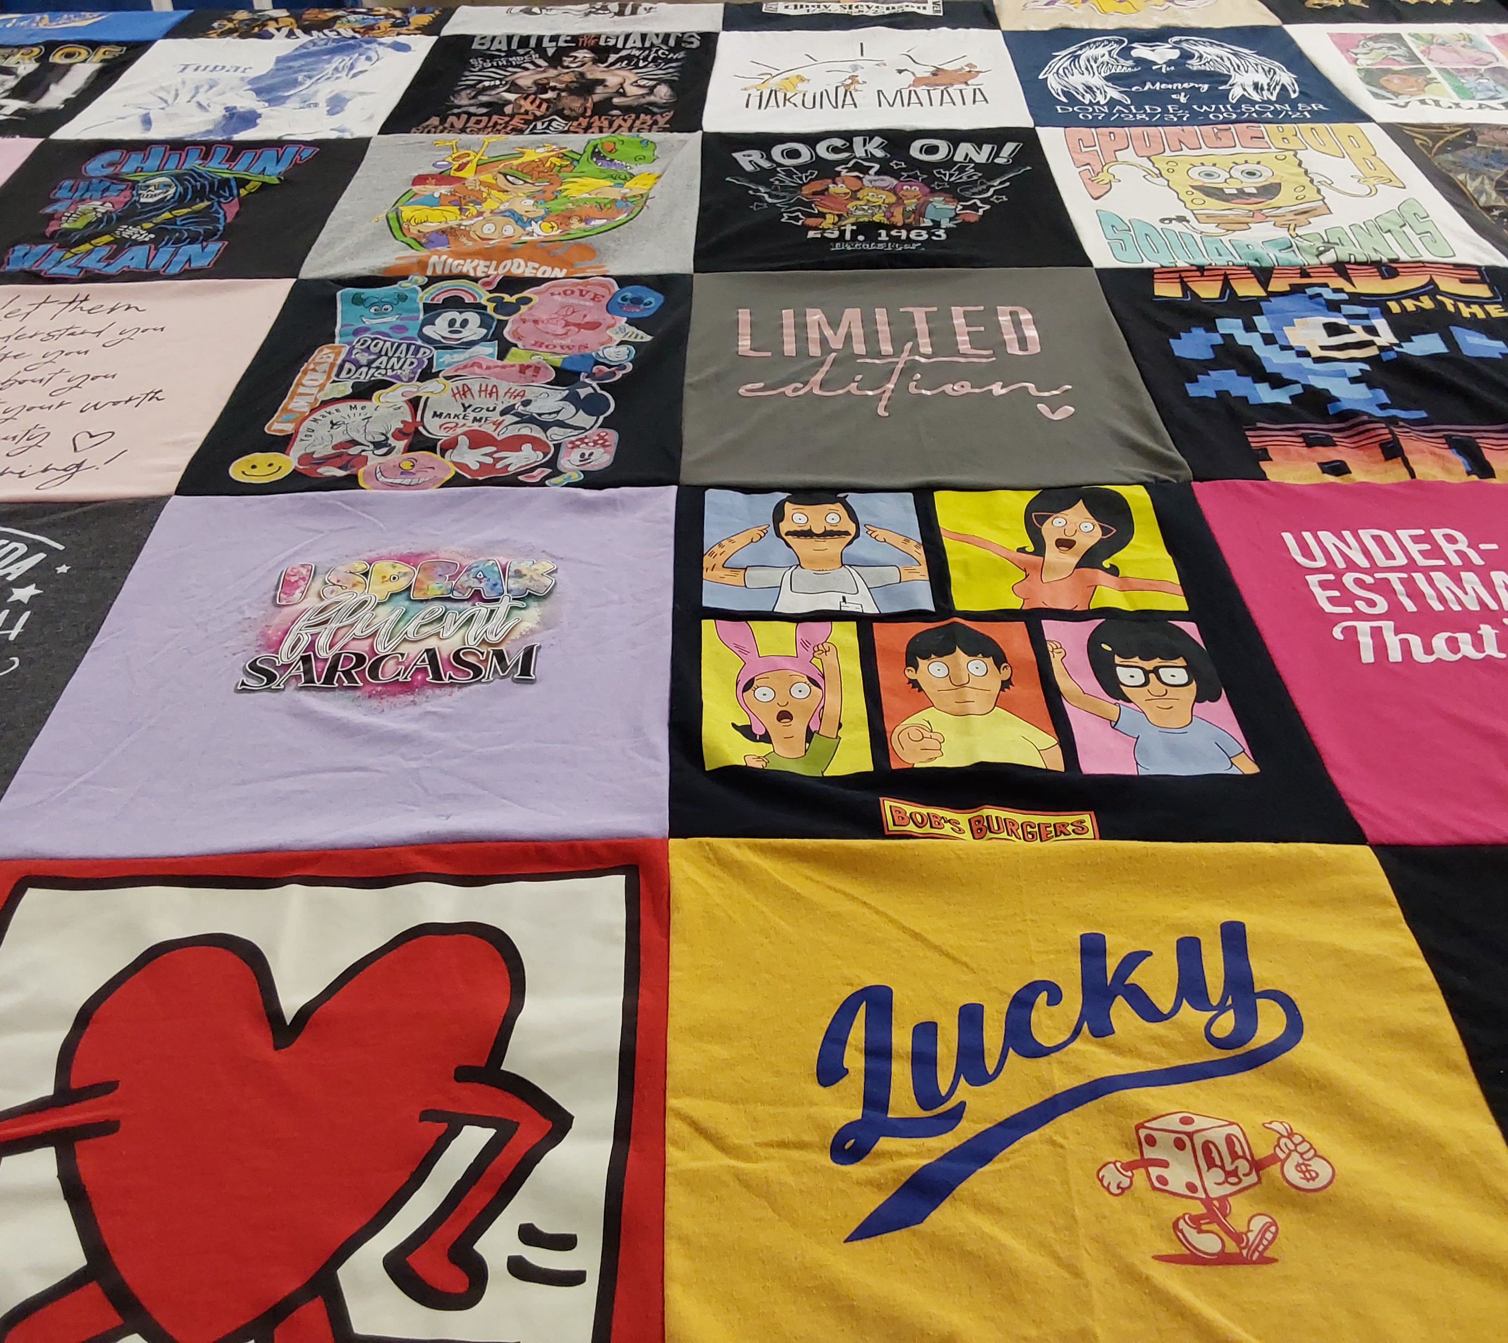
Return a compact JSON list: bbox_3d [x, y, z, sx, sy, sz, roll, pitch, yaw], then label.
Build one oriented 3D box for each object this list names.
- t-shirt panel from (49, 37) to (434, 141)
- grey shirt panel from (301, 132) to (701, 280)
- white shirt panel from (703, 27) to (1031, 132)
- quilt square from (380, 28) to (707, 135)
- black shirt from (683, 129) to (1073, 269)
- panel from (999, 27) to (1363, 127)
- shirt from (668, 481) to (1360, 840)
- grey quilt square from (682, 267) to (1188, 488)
[{"bbox_3d":[-0.603,-0.715,1.768,0.373,0.020,0.376,0,40,1],"label":"t-shirt panel"},{"bbox_3d":[-0.239,-0.480,1.478,0.368,0.020,0.373,-1,40,0],"label":"grey shirt panel"},{"bbox_3d":[0.134,-0.721,1.762,0.375,0.020,0.381,0,40,1],"label":"white shirt panel"},{"bbox_3d":[-0.236,-0.718,1.766,0.374,0.020,0.383,0,40,1],"label":"quilt square"},{"bbox_3d":[0.128,-0.484,1.475,0.370,0.020,0.369,-1,40,0],"label":"black shirt"},{"bbox_3d":[0.504,-0.725,1.760,0.382,0.020,0.378,0,40,1],"label":"panel"},{"bbox_3d":[0.136,-0.018,0.912,0.381,0.020,0.364,-1,40,0],"label":"shirt"},{"bbox_3d":[0.129,-0.249,1.191,0.371,0.020,0.370,0,40,1],"label":"grey quilt square"}]

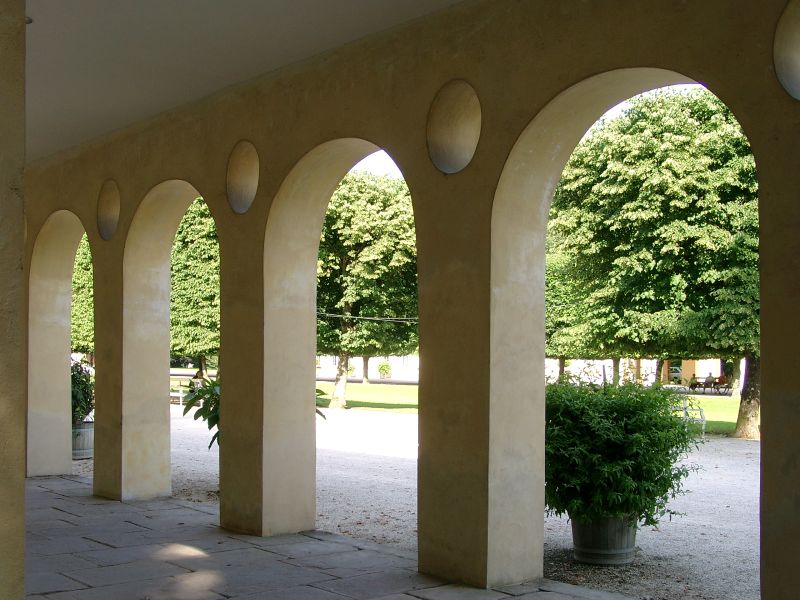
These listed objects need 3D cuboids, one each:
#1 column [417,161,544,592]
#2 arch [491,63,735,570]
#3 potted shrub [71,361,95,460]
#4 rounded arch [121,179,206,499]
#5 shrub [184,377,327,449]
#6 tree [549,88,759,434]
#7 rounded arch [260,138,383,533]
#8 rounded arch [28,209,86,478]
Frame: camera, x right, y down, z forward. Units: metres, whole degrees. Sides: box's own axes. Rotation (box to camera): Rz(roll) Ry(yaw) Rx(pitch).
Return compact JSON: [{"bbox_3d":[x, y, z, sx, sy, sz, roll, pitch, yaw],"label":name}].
[{"bbox_3d":[0.606,0.547,7.138,0.624,2.961,0.713,3,-5,-44],"label":"column"},{"bbox_3d":[1.526,0.250,6.174,0.624,3.437,1.999,3,-5,-44],"label":"arch"},{"bbox_3d":[-5.007,1.702,15.141,0.736,1.526,0.736,3,-5,-44],"label":"potted shrub"},{"bbox_3d":[-2.149,0.479,10.053,0.624,3.437,1.980,3,-5,-44],"label":"rounded arch"},{"bbox_3d":[-1.721,1.508,11.330,1.568,1.520,1.651,3,-5,-44],"label":"shrub"},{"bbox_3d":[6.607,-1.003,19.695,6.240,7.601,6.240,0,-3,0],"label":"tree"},{"bbox_3d":[-0.323,0.369,8.125,0.624,3.437,1.983,3,-5,-44],"label":"rounded arch"},{"bbox_3d":[-3.934,0.586,11.987,0.624,3.437,1.977,3,-5,-44],"label":"rounded arch"}]

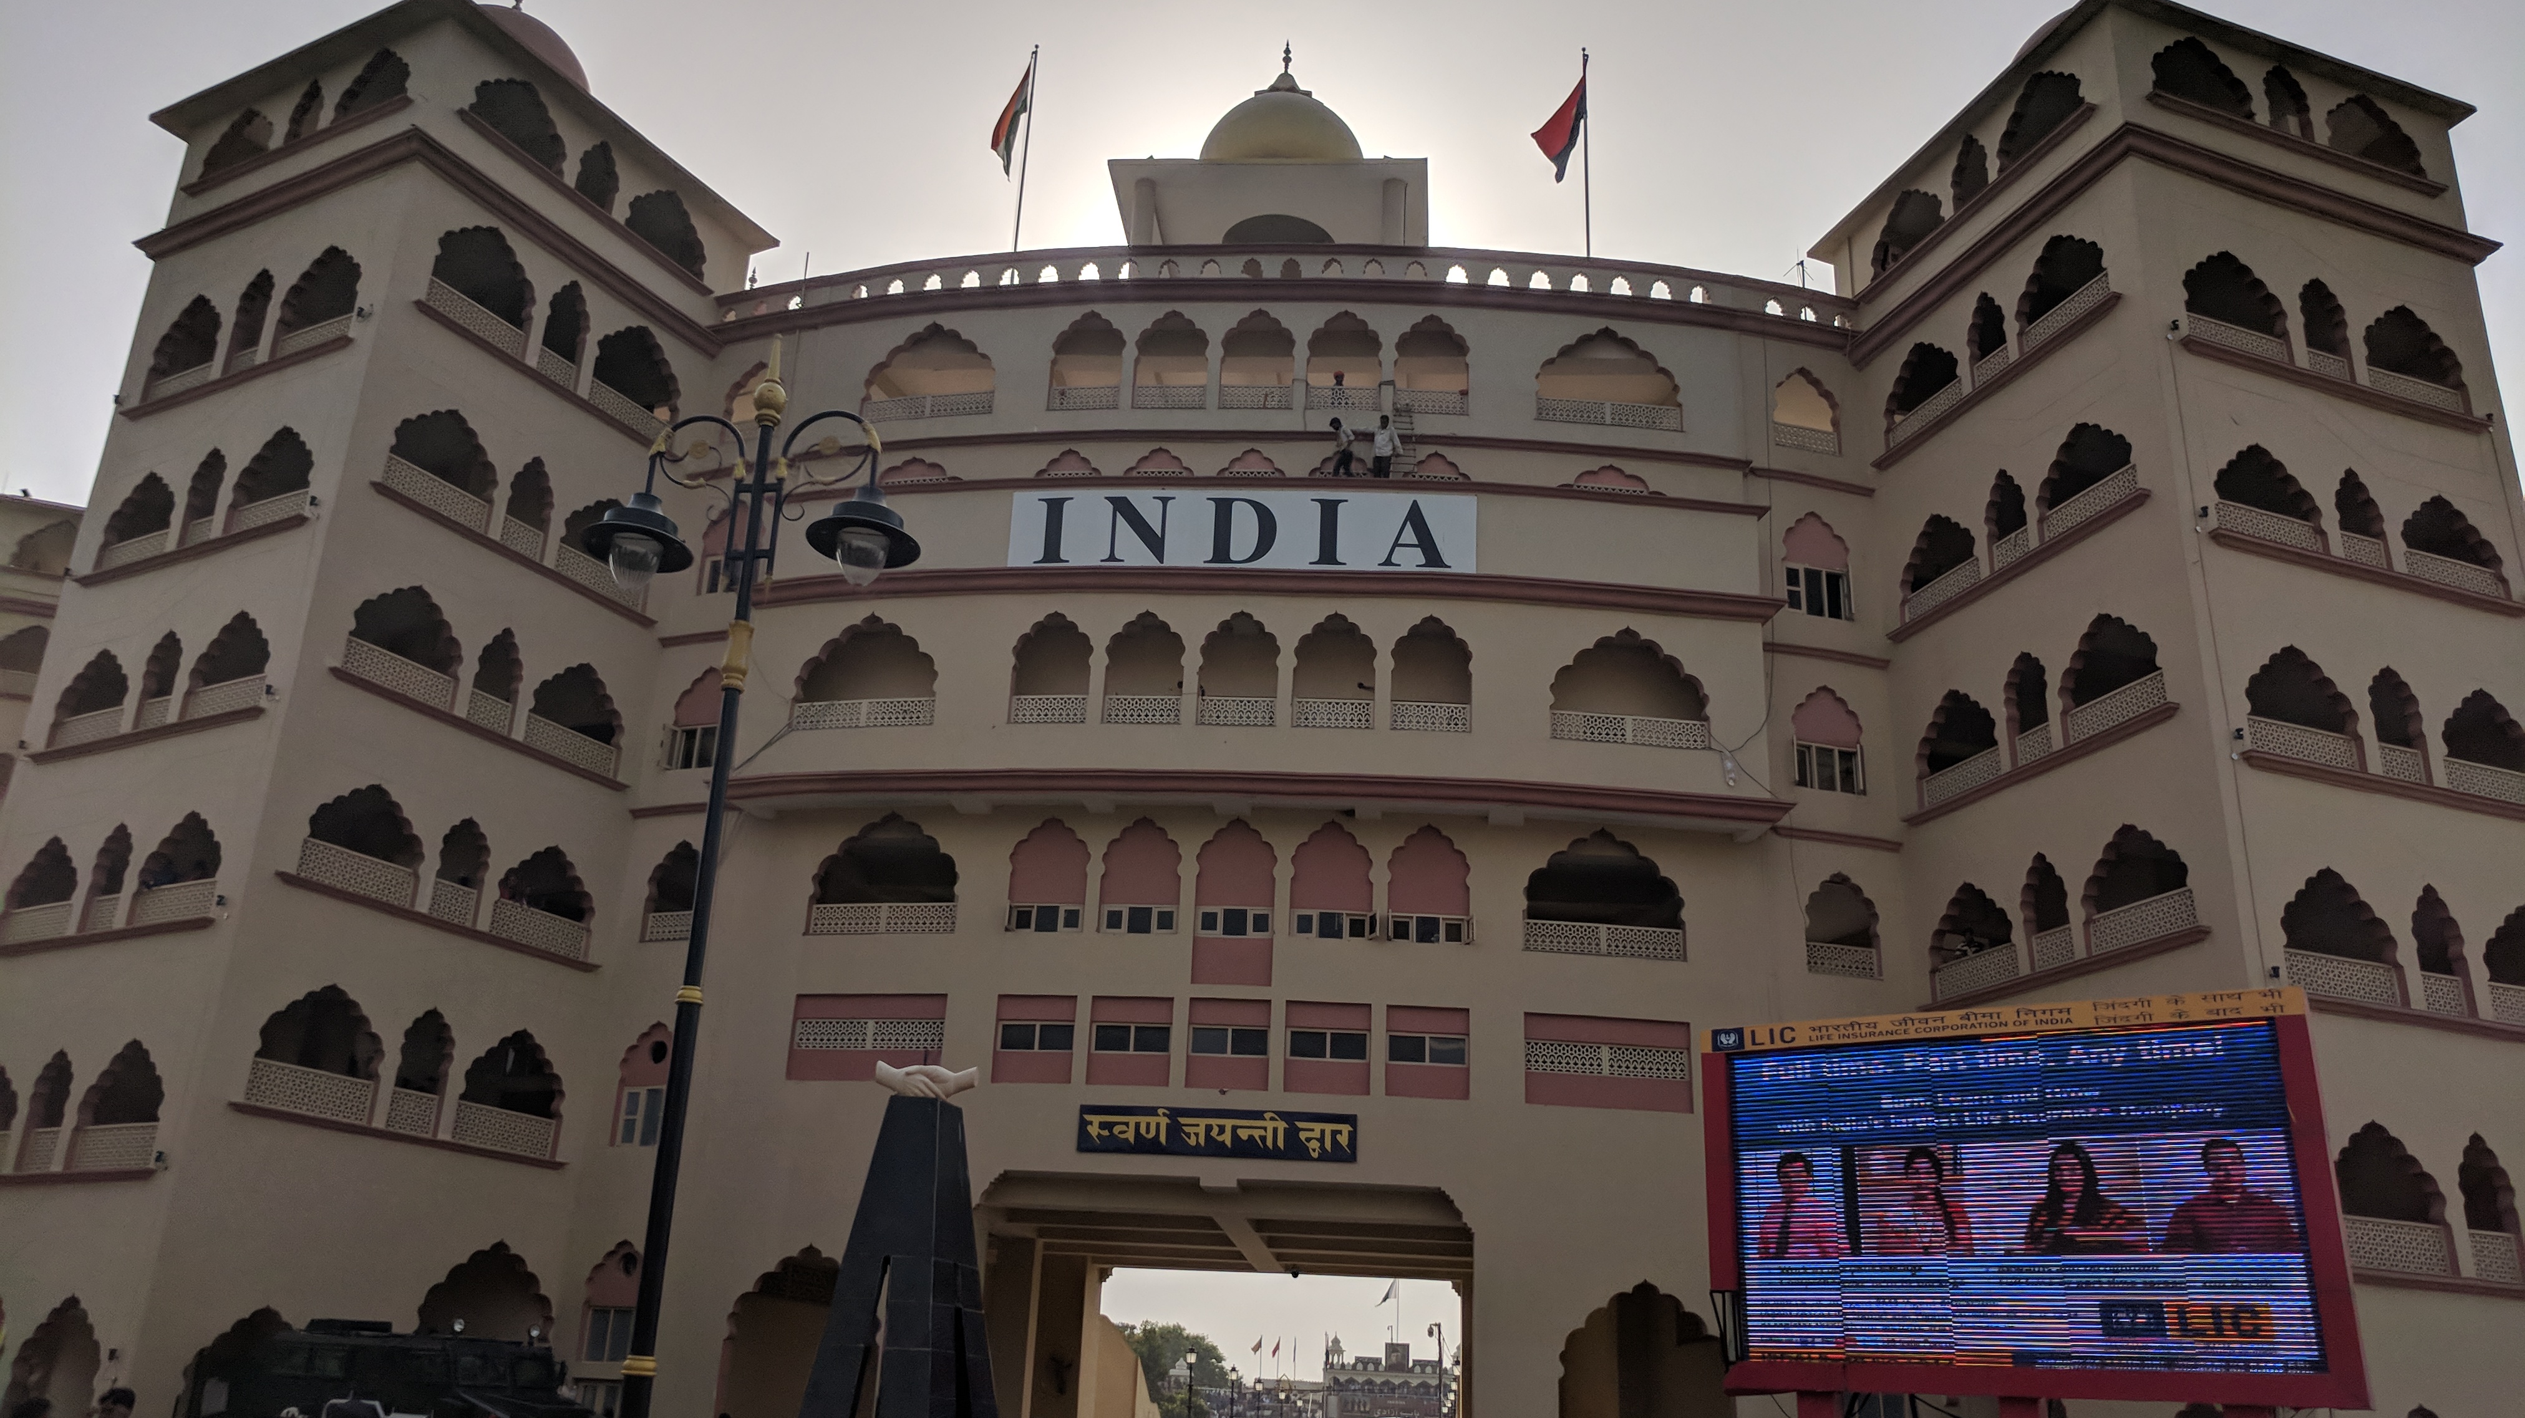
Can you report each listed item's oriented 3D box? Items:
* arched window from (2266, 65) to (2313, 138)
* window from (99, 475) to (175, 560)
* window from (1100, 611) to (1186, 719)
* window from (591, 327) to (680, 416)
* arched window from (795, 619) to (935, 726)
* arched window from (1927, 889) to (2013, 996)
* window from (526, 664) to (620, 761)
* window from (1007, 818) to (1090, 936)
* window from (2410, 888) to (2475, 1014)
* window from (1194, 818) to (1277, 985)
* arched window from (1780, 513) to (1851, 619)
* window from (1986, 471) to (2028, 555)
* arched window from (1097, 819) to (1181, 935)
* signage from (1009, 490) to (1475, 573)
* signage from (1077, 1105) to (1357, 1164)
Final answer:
[{"bbox_3d":[20.076,-11.905,37.417,1.109,1.680,0.350,10,-22,-18],"label":"arched window"},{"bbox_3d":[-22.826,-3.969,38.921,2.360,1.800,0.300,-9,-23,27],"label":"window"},{"bbox_3d":[-2.268,-0.752,37.137,1.565,2.380,0.350,0,-21,7],"label":"window"},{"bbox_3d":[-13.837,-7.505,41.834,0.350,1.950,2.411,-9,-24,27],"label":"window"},{"bbox_3d":[-7.843,-0.707,38.120,3.100,2.400,0.300,-3,-21,13],"label":"arched window"},{"bbox_3d":[12.417,3.969,32.852,0.300,1.852,2.172,10,-22,-18],"label":"arched window"},{"bbox_3d":[-13.032,0.060,35.838,0.300,1.894,2.238,-9,-24,28],"label":"window"},{"bbox_3d":[-4.182,3.320,37.492,1.610,2.330,0.250,-1,-21,8],"label":"window"},{"bbox_3d":[17.702,3.607,28.756,0.854,1.824,0.300,10,-22,-19],"label":"window"},{"bbox_3d":[-0.520,3.783,36.953,1.560,3.290,0.250,1,-21,3],"label":"window"},{"bbox_3d":[10.630,-2.706,36.565,1.483,2.183,0.300,7,-22,-13],"label":"arched window"},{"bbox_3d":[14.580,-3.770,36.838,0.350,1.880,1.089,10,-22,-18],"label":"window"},{"bbox_3d":[-2.204,3.013,33.984,1.503,2.141,0.250,0,-21,7],"label":"arched window"},{"bbox_3d":[-0.399,-3.291,34.907,8.602,1.578,0.300,1,-21,4],"label":"signage"},{"bbox_3d":[-0.765,7.165,32.016,4.751,0.773,0.120,1,-21,4],"label":"signage"}]

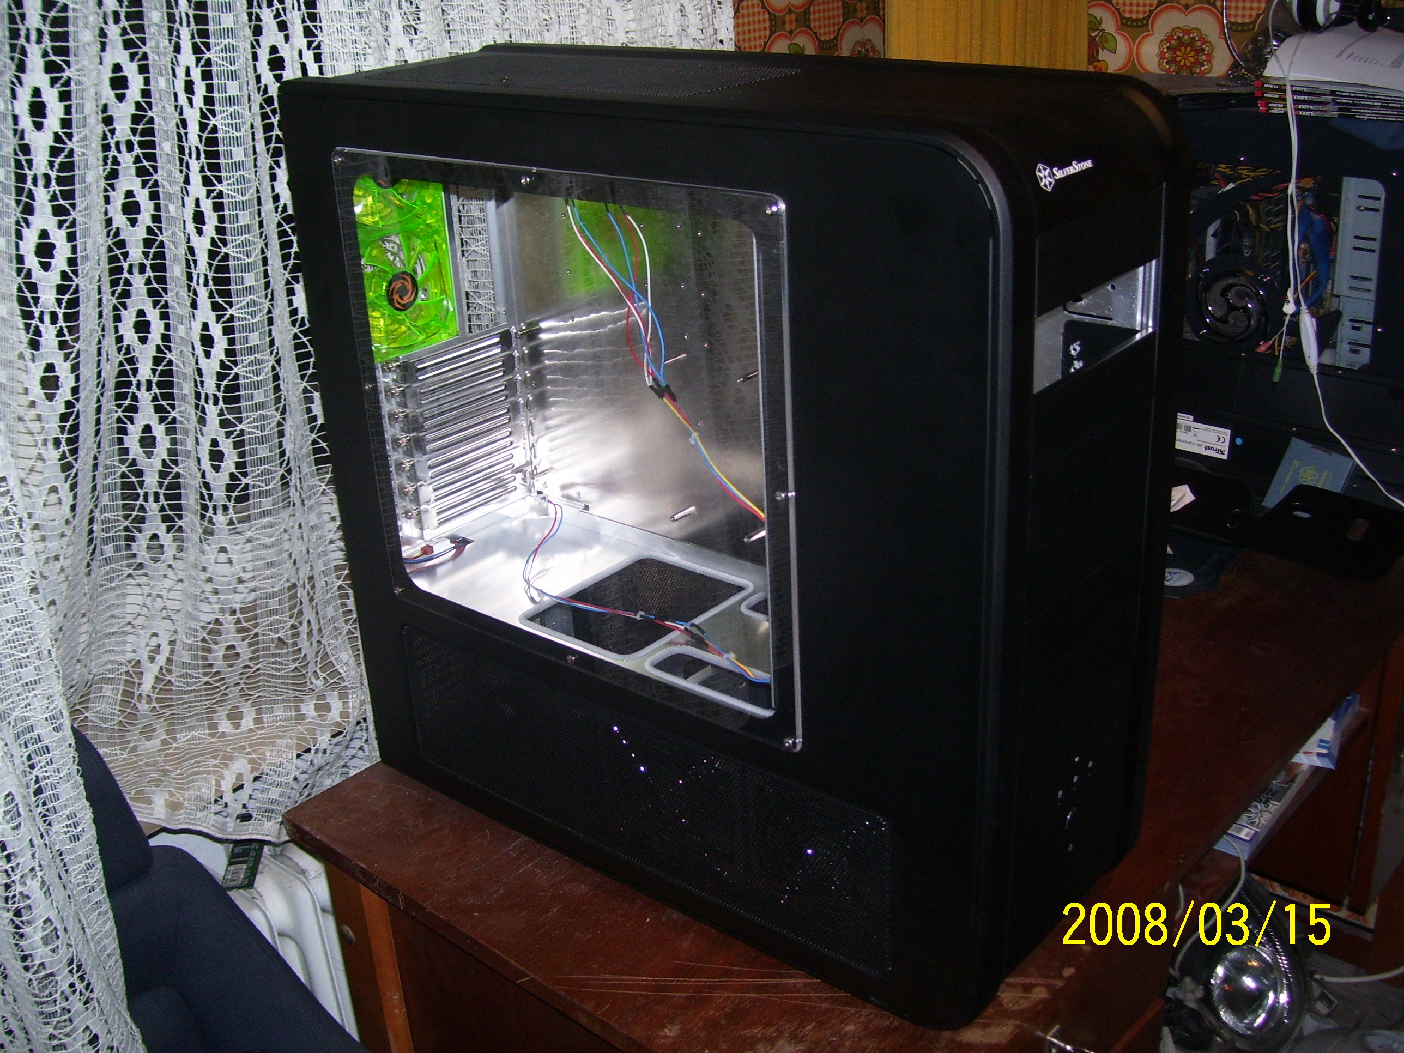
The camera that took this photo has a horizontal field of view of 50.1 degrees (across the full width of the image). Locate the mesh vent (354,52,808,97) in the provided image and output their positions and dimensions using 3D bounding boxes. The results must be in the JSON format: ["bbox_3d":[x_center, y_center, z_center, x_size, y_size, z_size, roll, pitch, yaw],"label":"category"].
[{"bbox_3d":[-0.086,-0.297,1.002,0.288,0.010,0.130,16,30,37],"label":"mesh vent"}]

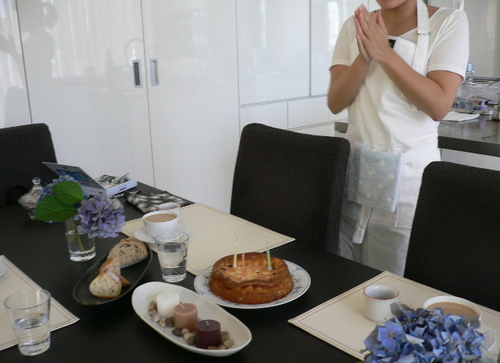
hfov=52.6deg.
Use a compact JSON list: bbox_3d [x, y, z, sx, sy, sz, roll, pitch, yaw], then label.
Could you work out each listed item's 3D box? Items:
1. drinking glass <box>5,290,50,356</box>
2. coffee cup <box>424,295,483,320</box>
[{"bbox_3d":[-0.390,0.254,0.903,0.076,0.096,0.076,-1,15,0],"label":"drinking glass"},{"bbox_3d":[0.356,0.253,0.892,0.106,0.060,0.102,-1,15,0],"label":"coffee cup"}]

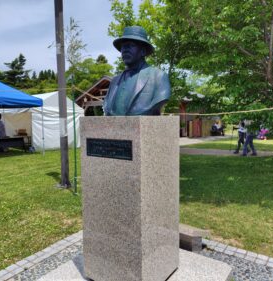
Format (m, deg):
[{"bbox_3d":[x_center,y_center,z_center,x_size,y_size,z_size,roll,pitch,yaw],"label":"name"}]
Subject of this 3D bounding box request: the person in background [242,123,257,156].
[{"bbox_3d":[4.944,-0.091,10.850,0.650,1.530,0.500,1,5,14],"label":"person in background"}]

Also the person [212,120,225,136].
[{"bbox_3d":[6.773,-0.988,20.500,0.900,1.270,0.550,1,5,17],"label":"person"}]

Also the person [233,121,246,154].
[{"bbox_3d":[4.655,-0.152,11.150,0.650,1.530,0.500,1,5,14],"label":"person"}]

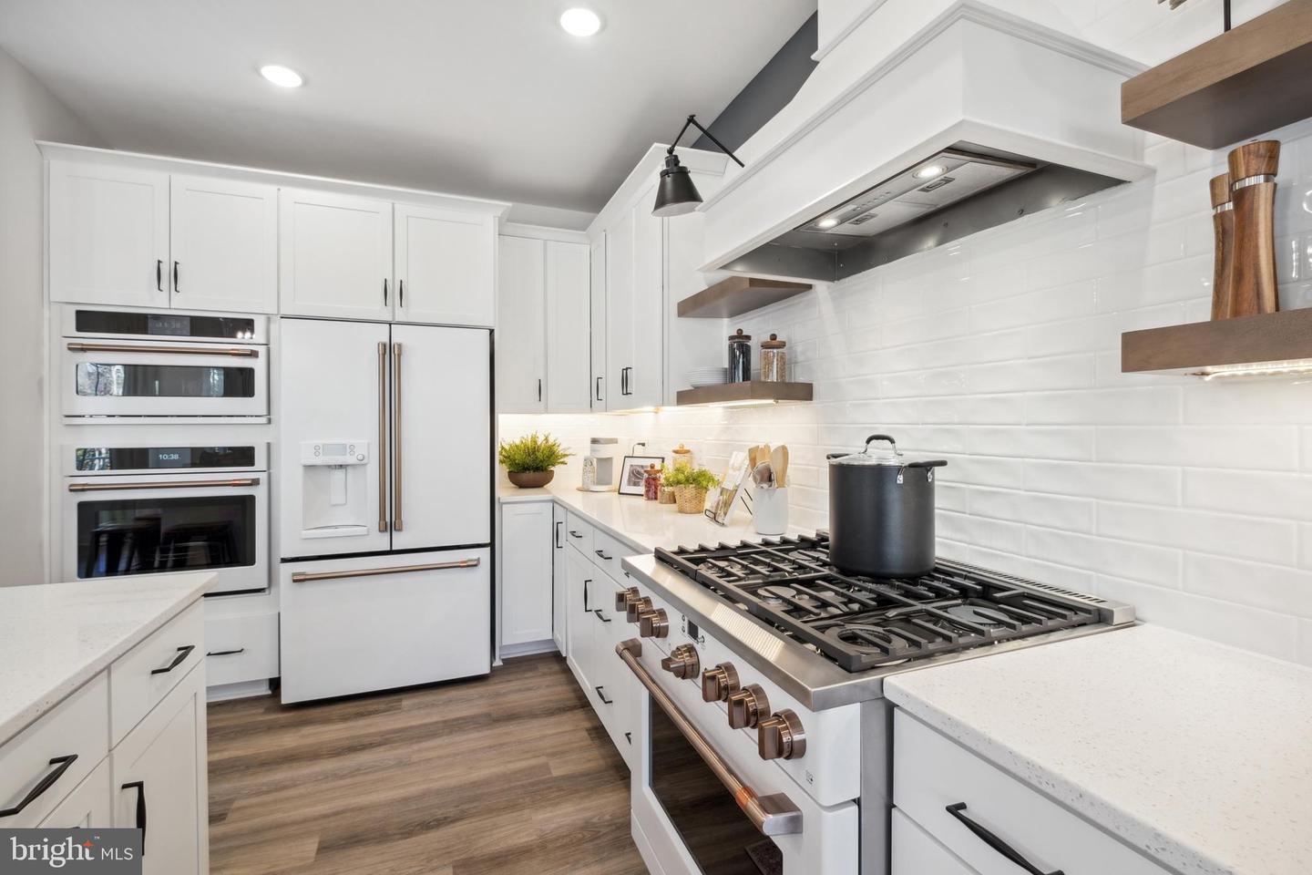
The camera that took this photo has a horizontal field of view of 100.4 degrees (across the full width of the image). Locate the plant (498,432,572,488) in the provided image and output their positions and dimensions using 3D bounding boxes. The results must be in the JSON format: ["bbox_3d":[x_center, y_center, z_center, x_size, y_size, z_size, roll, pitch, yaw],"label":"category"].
[{"bbox_3d":[-0.784,0.140,3.528,0.450,0.346,0.410,0,1,-22],"label":"plant"}]

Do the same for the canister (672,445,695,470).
[{"bbox_3d":[0.135,0.181,2.861,0.100,0.293,0.100,0,1,-22],"label":"canister"}]

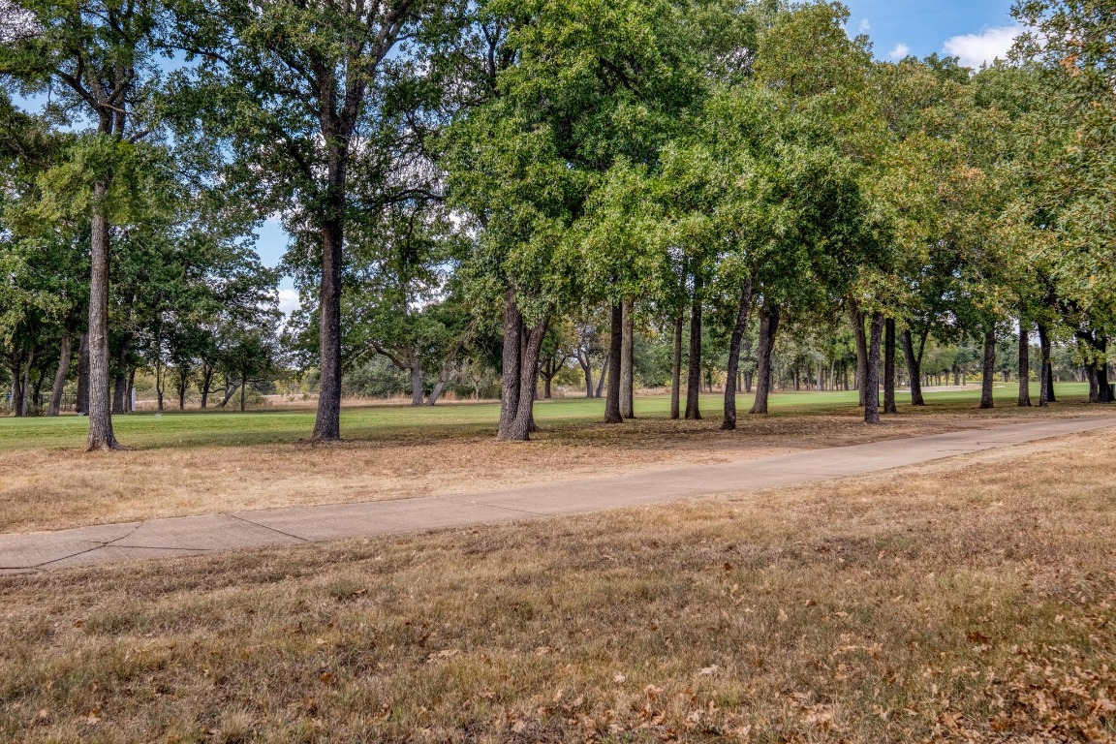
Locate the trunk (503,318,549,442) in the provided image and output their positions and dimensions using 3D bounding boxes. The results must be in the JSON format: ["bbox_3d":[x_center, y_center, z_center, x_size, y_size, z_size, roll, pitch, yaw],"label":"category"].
[{"bbox_3d":[-0.772,0.179,25.060,1.083,2.915,0.750,0,0,0],"label":"trunk"}]

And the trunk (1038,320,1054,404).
[{"bbox_3d":[23.030,-0.377,49.760,0.823,3.957,0.550,0,0,0],"label":"trunk"}]

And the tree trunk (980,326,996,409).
[{"bbox_3d":[17.569,-0.178,43.000,0.582,3.399,0.512,0,0,0],"label":"tree trunk"}]

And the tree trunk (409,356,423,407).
[{"bbox_3d":[-6.776,0.458,50.320,0.601,2.350,0.600,0,0,0],"label":"tree trunk"}]

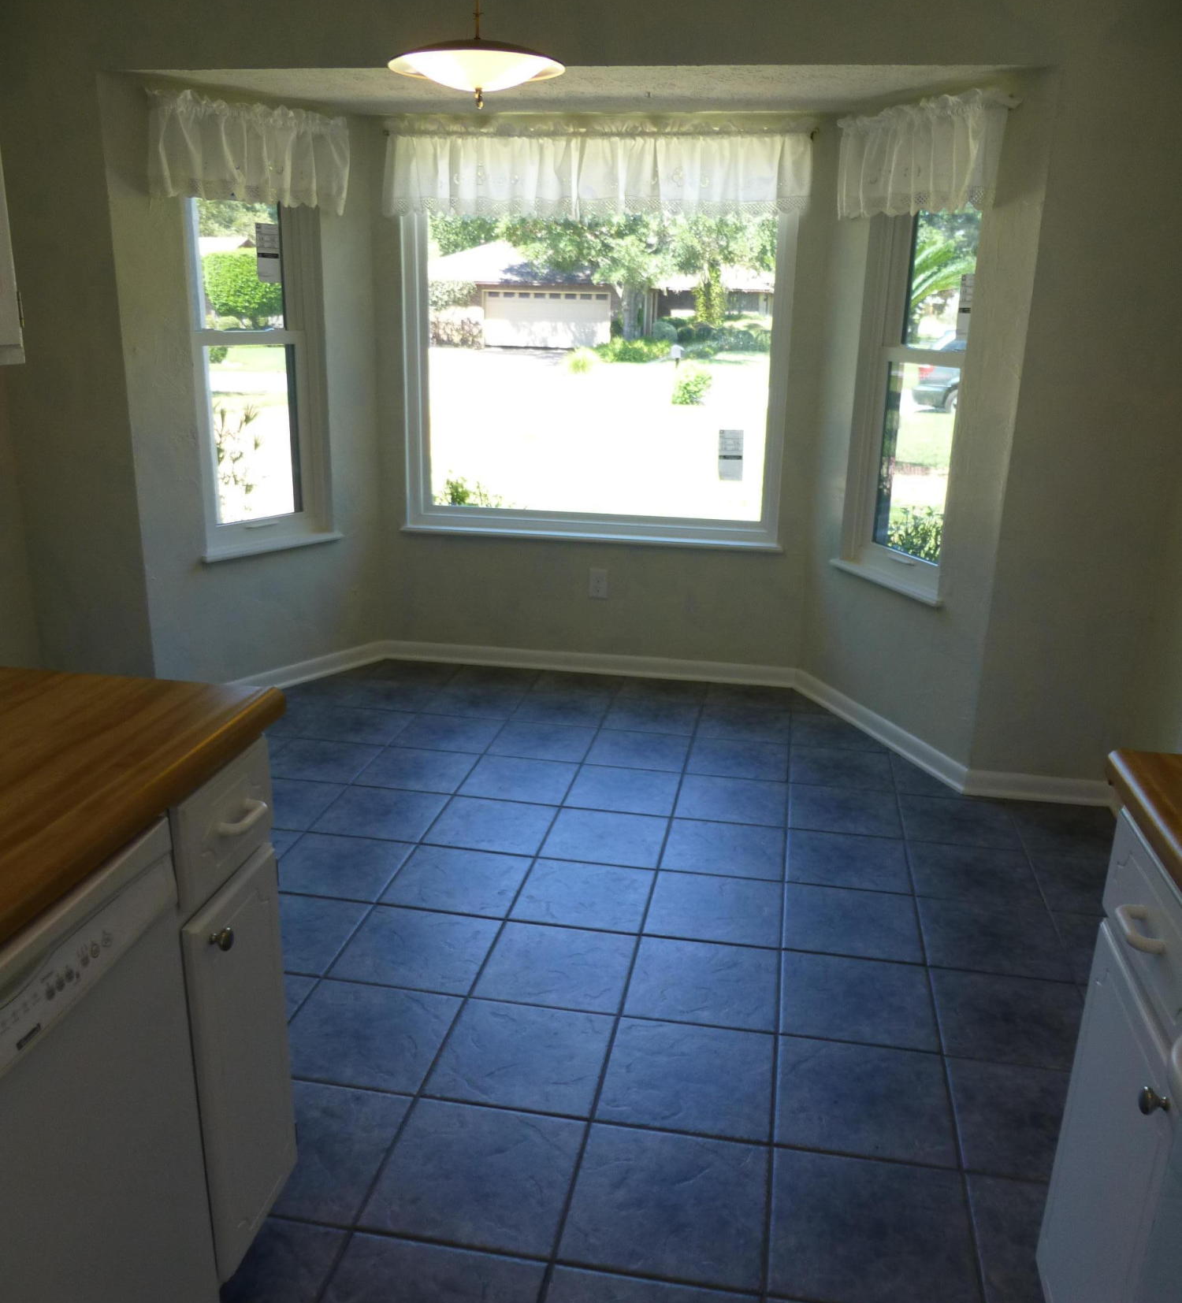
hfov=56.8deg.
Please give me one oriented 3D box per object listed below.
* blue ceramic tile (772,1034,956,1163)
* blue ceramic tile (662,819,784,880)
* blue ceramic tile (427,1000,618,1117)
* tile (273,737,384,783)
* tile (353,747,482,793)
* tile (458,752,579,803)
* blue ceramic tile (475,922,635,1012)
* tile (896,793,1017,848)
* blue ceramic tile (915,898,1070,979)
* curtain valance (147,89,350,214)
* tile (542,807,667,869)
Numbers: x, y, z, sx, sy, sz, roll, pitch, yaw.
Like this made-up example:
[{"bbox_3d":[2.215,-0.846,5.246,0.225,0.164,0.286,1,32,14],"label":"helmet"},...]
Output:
[{"bbox_3d":[0.523,0.862,2.104,0.324,0.010,0.324,4,17,10],"label":"blue ceramic tile"},{"bbox_3d":[0.377,0.557,3.066,0.319,0.010,0.319,4,17,10],"label":"blue ceramic tile"},{"bbox_3d":[-0.135,0.813,2.193,0.314,0.010,0.314,4,18,10],"label":"blue ceramic tile"},{"bbox_3d":[-0.885,0.365,3.602,0.314,0.010,0.314,4,18,10],"label":"tile"},{"bbox_3d":[-0.557,0.390,3.548,0.319,0.010,0.319,4,17,10],"label":"tile"},{"bbox_3d":[-0.226,0.412,3.482,0.314,0.010,0.314,4,18,10],"label":"tile"},{"bbox_3d":[-0.073,0.726,2.522,0.324,0.010,0.324,4,17,10],"label":"blue ceramic tile"},{"bbox_3d":[1.086,0.506,3.238,0.314,0.010,0.314,4,18,10],"label":"tile"},{"bbox_3d":[0.972,0.701,2.660,0.327,0.011,0.327,4,17,10],"label":"blue ceramic tile"},{"bbox_3d":[-1.140,-1.680,3.723,0.085,0.316,0.771,14,21,36],"label":"curtain valance"},{"bbox_3d":[0.043,0.532,3.108,0.314,0.010,0.314,4,18,10],"label":"tile"}]

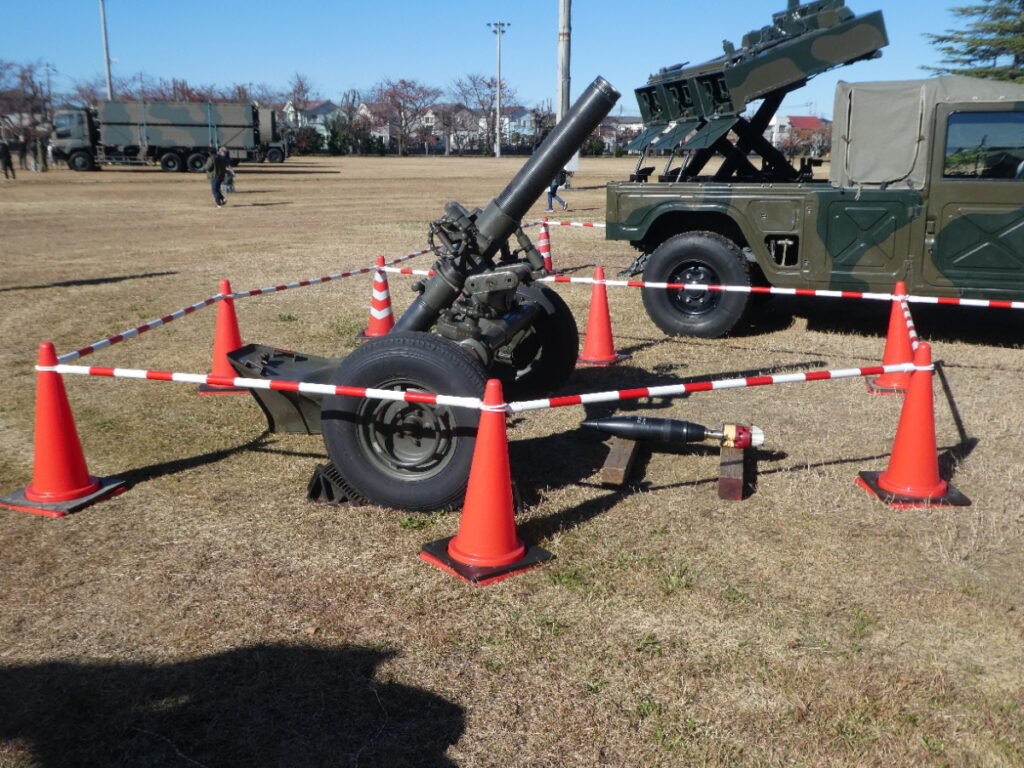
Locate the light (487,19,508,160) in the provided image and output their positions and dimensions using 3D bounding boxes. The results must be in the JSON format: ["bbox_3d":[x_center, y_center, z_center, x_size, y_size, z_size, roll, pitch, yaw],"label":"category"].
[{"bbox_3d":[-1.537,-33.274,104.135,2.543,15.002,0.900,0,14,0],"label":"light"}]

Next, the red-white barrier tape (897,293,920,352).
[{"bbox_3d":[2.212,-0.331,5.096,0.040,0.045,1.980,5,15,19],"label":"red-white barrier tape"}]

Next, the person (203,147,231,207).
[{"bbox_3d":[-7.812,-5.427,24.105,0.660,1.565,0.520,-7,16,-26],"label":"person"}]

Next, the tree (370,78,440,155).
[{"bbox_3d":[-13.096,-32.561,111.885,8.626,8.966,8.195,0,14,0],"label":"tree"}]

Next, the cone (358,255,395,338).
[{"bbox_3d":[-1.066,-0.704,7.599,0.370,0.710,0.370,-1,14,-5],"label":"cone"}]

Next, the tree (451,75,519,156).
[{"bbox_3d":[-3.236,-32.784,111.828,8.133,9.425,7.726,0,14,0],"label":"tree"}]

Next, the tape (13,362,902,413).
[{"bbox_3d":[-0.085,0.006,3.700,3.936,0.064,0.740,0,14,-2],"label":"tape"}]

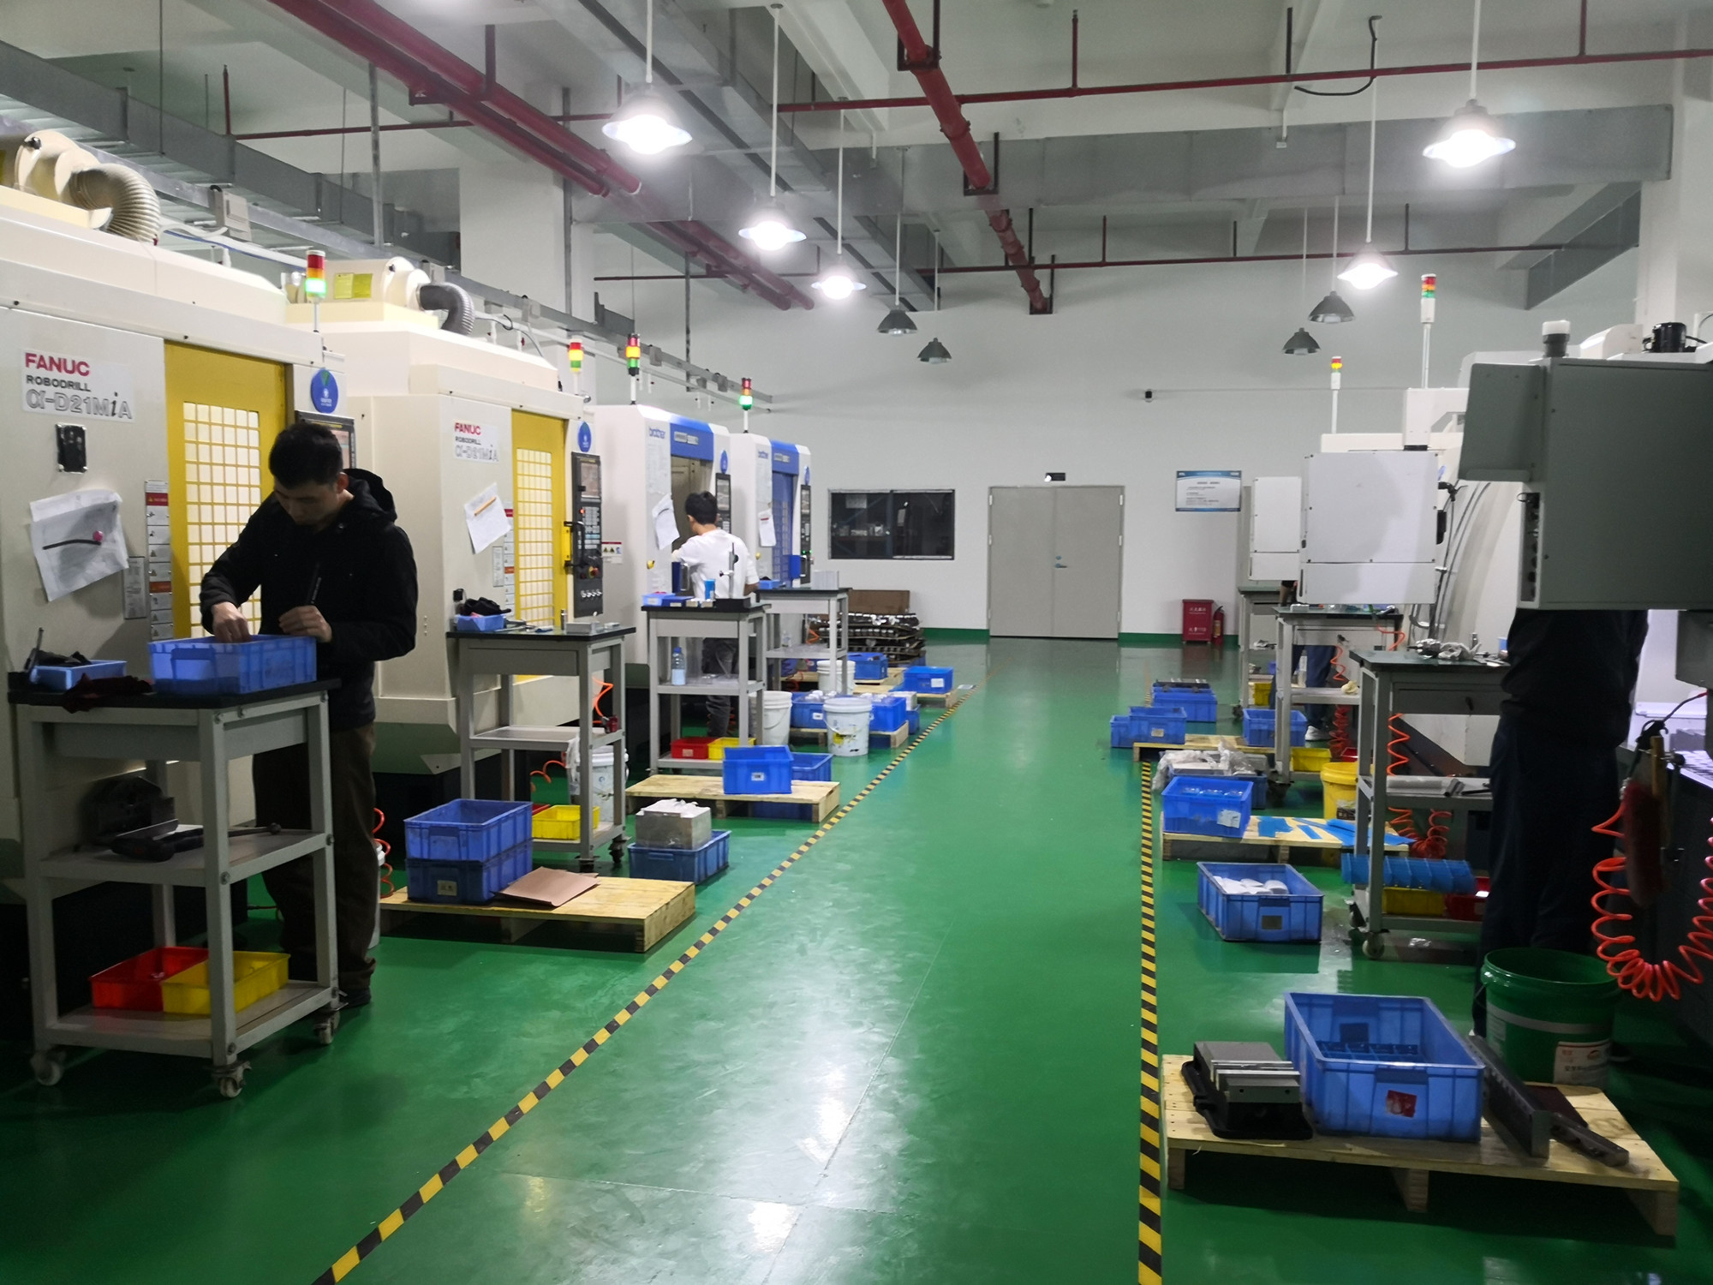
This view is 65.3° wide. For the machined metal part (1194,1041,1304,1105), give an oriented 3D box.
[{"bbox_3d":[0.928,1.014,3.157,0.185,0.066,0.260,0,5,1],"label":"machined metal part"}]

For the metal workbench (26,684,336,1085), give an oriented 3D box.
[{"bbox_3d":[-1.778,0.608,3.562,0.580,0.985,0.470,1,5,12],"label":"metal workbench"}]

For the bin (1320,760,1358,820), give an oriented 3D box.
[{"bbox_3d":[2.366,0.780,6.388,0.285,0.345,0.285,1,5,12],"label":"bin"}]

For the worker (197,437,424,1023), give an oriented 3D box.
[{"bbox_3d":[-1.570,0.237,3.917,0.570,1.720,0.500,2,5,22],"label":"worker"}]

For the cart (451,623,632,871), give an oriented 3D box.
[{"bbox_3d":[-1.355,0.445,5.819,0.675,0.994,0.520,1,5,12],"label":"cart"}]

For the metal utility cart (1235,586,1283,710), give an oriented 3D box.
[{"bbox_3d":[3.369,0.105,10.488,0.700,1.010,0.500,1,5,12],"label":"metal utility cart"}]

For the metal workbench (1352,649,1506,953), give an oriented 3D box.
[{"bbox_3d":[1.991,0.534,4.454,0.590,0.985,0.470,1,5,12],"label":"metal workbench"}]

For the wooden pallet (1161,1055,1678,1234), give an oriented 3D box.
[{"bbox_3d":[1.216,1.119,3.025,1.003,0.115,0.472,1,5,11],"label":"wooden pallet"}]

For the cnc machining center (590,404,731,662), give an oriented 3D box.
[{"bbox_3d":[-2.071,-0.409,8.823,2.100,2.200,1.600,1,5,12],"label":"cnc machining center"}]

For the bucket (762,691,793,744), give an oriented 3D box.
[{"bbox_3d":[-0.566,0.500,9.013,0.290,0.360,0.290,0,5,0],"label":"bucket"}]

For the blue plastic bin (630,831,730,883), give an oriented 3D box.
[{"bbox_3d":[-0.753,0.918,5.717,0.315,0.156,0.355,1,5,12],"label":"blue plastic bin"}]

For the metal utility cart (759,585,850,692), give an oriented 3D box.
[{"bbox_3d":[-0.407,0.100,10.415,0.670,1.010,0.500,1,5,12],"label":"metal utility cart"}]

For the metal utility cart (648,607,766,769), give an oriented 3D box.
[{"bbox_3d":[-0.854,0.272,7.678,0.590,0.980,0.470,1,5,12],"label":"metal utility cart"}]

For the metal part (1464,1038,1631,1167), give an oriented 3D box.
[{"bbox_3d":[1.600,1.056,3.112,0.240,0.104,0.470,1,5,12],"label":"metal part"}]

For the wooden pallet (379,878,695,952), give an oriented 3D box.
[{"bbox_3d":[-1.191,0.994,5.012,1.050,0.120,0.490,1,5,12],"label":"wooden pallet"}]

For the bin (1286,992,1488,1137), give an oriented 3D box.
[{"bbox_3d":[1.204,0.973,3.101,0.338,0.165,0.431,1,5,8],"label":"bin"}]

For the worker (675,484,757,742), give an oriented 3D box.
[{"bbox_3d":[-0.896,-0.145,8.658,0.440,1.660,0.510,5,7,45],"label":"worker"}]

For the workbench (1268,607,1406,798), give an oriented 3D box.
[{"bbox_3d":[2.559,0.335,7.184,0.630,0.994,0.510,1,5,12],"label":"workbench"}]

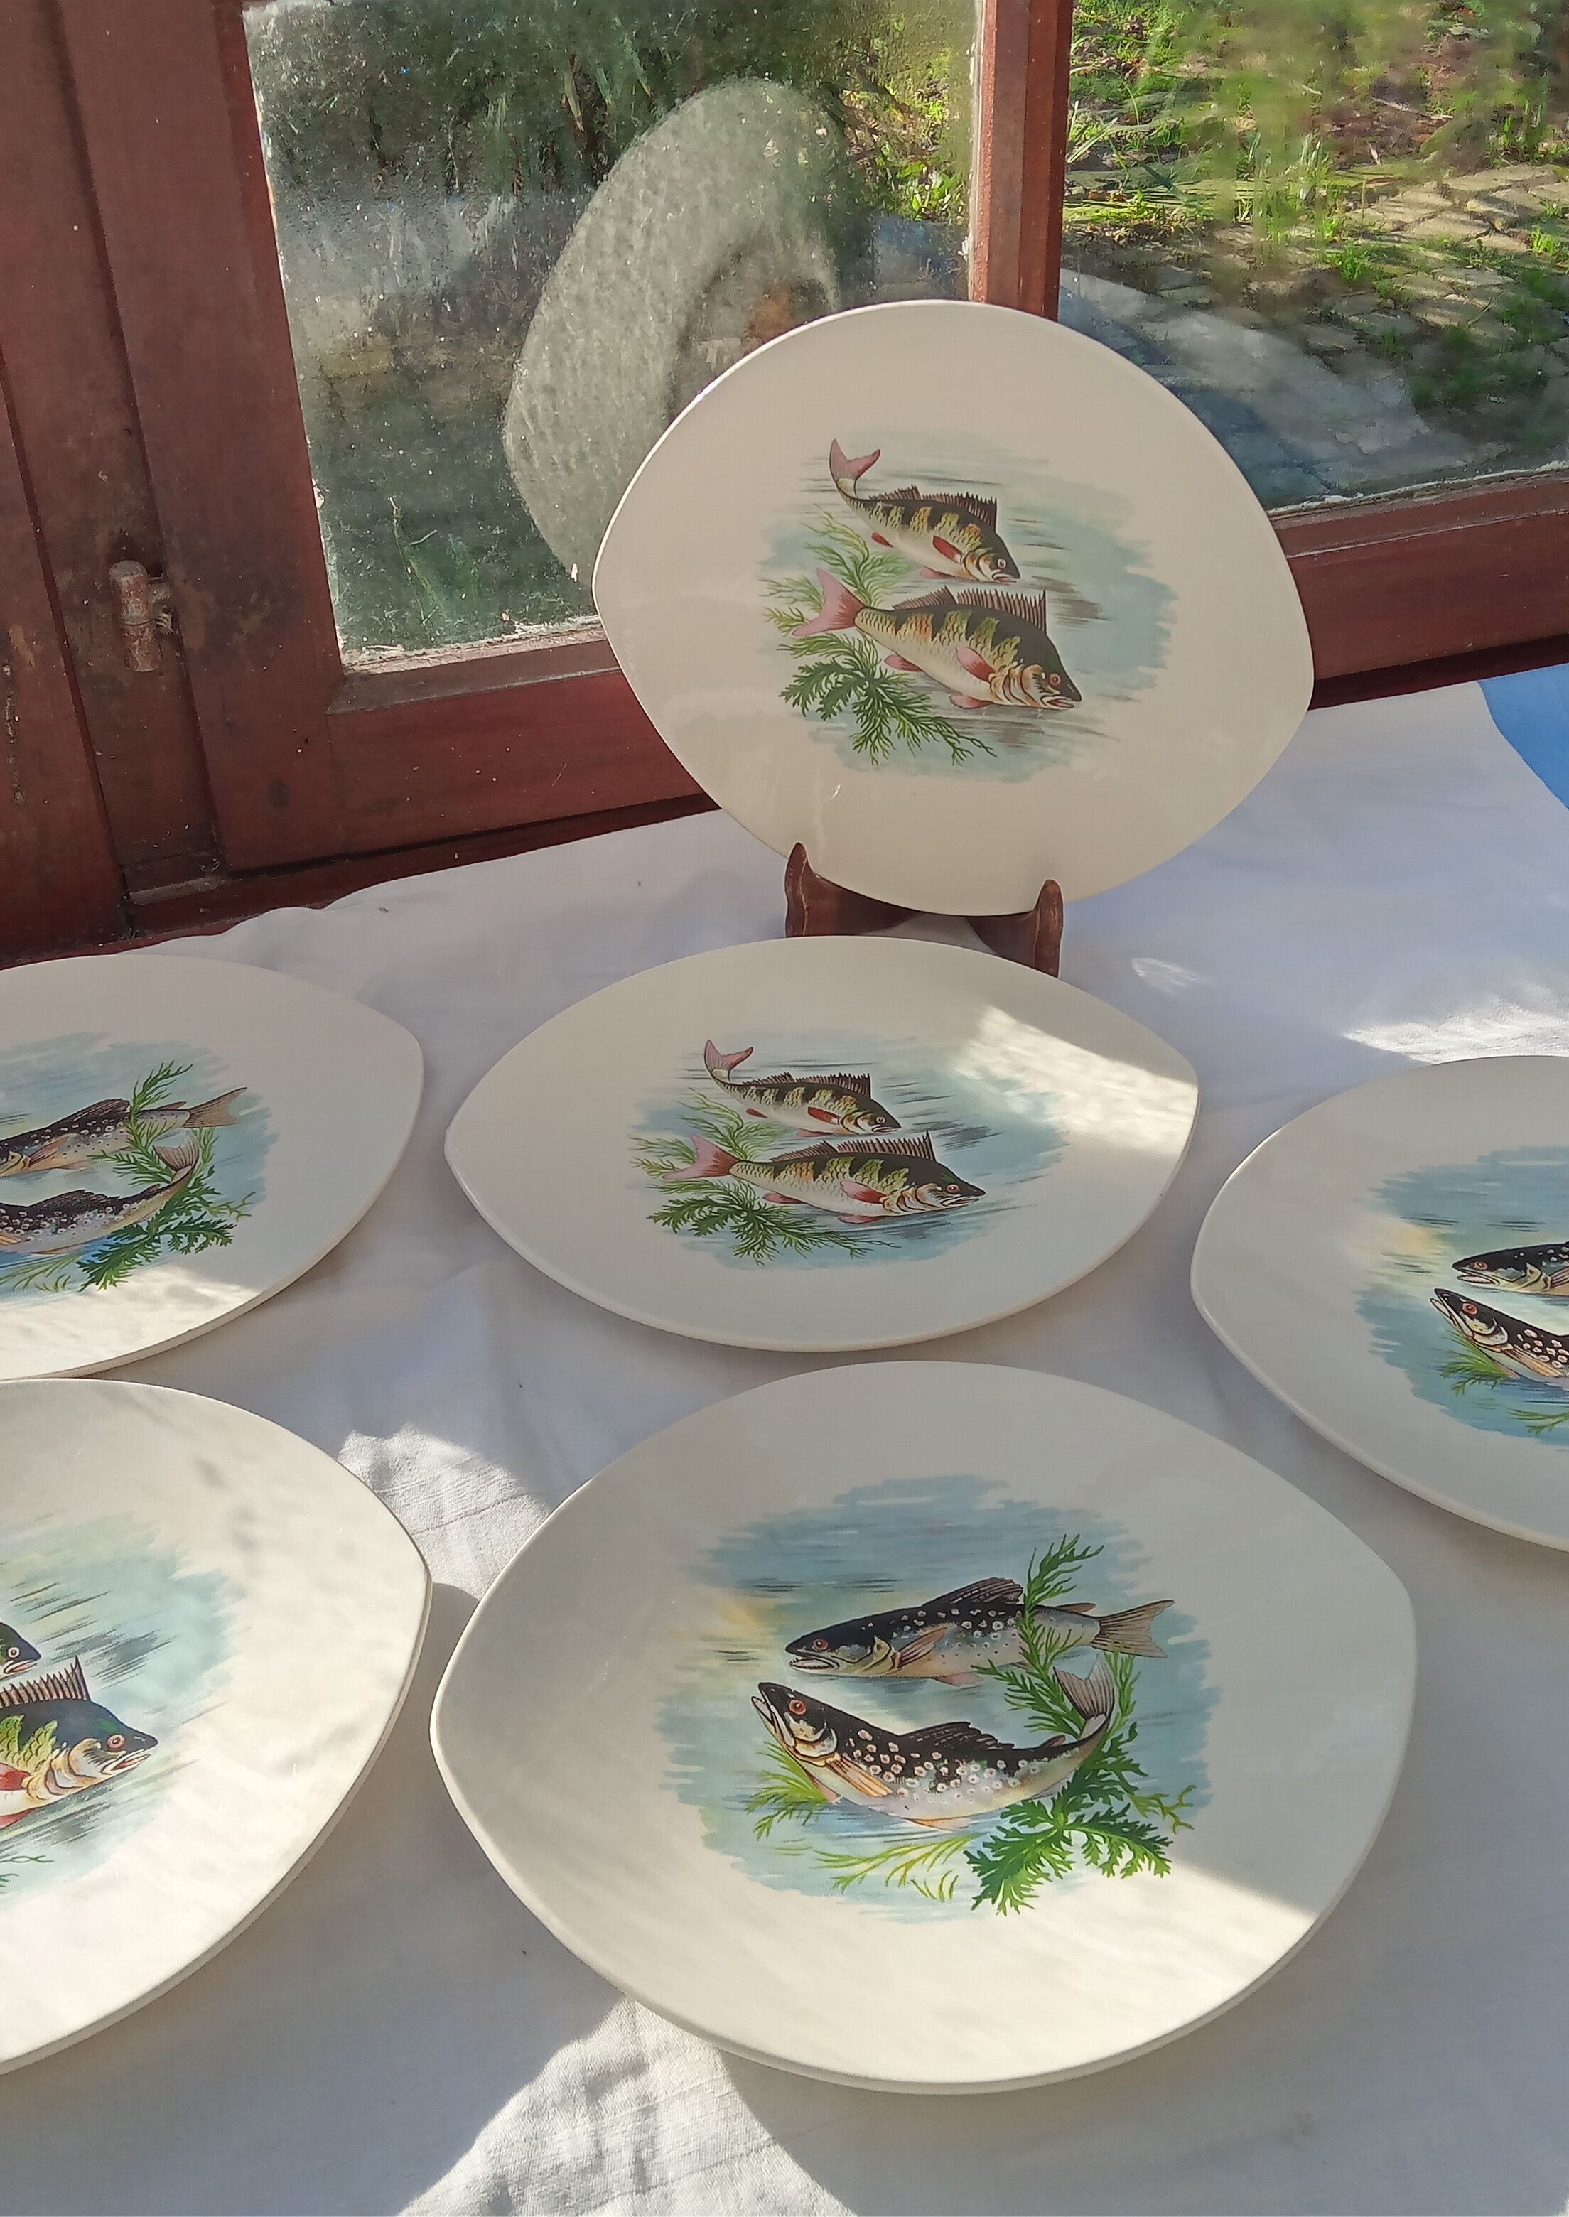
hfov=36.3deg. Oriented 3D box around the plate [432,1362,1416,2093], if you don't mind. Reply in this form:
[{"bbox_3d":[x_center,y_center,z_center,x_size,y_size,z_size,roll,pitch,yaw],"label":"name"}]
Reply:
[{"bbox_3d":[0.036,0.148,0.601,0.245,0.021,0.222,-5,37,-3],"label":"plate"}]

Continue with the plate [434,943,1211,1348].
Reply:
[{"bbox_3d":[0.013,0.012,0.780,0.245,0.021,0.222,-3,37,-1],"label":"plate"}]

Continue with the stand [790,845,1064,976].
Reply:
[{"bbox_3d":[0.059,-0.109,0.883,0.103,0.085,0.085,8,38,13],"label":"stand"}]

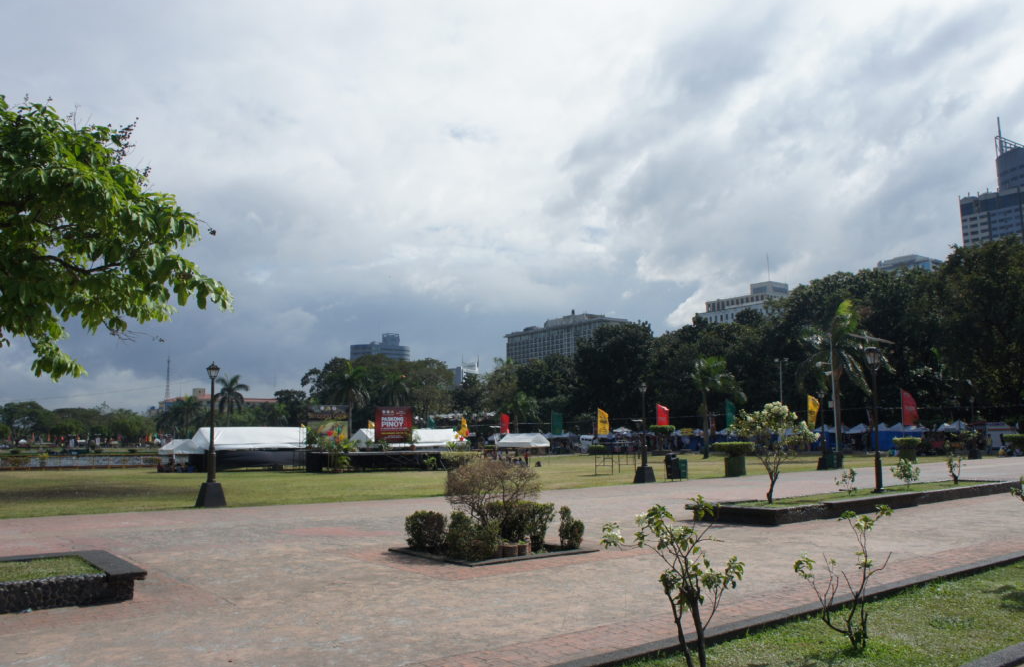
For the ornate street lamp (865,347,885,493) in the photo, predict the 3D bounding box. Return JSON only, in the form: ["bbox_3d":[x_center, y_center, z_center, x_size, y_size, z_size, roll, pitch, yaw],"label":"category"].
[{"bbox_3d":[10.958,2.613,24.099,0.480,4.329,0.480,5,-9,-37],"label":"ornate street lamp"}]

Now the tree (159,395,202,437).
[{"bbox_3d":[-54.153,14.784,130.000,5.800,9.400,5.800,-1,-7,0],"label":"tree"}]

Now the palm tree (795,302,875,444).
[{"bbox_3d":[20.104,2.986,49.000,6.000,10.200,6.000,-1,-7,0],"label":"palm tree"}]

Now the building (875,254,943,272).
[{"bbox_3d":[162.700,6.180,319.030,16.000,69.430,22.000,5,-9,-37],"label":"building"}]

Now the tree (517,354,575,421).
[{"bbox_3d":[5.472,11.517,130.000,10.000,16.000,10.000,-1,-7,0],"label":"tree"}]

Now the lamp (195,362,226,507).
[{"bbox_3d":[-8.520,2.868,22.600,0.680,4.100,0.680,5,-9,-38],"label":"lamp"}]

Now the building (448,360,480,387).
[{"bbox_3d":[-33.425,46.796,560.000,18.000,57.000,18.000,4,-9,-30],"label":"building"}]

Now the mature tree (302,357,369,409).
[{"bbox_3d":[-29.850,11.890,132.720,10.500,15.850,10.000,1,-8,-13],"label":"mature tree"}]

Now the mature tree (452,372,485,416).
[{"bbox_3d":[-7.050,12.510,128.540,5.300,12.770,5.300,0,-7,-3],"label":"mature tree"}]

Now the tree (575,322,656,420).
[{"bbox_3d":[13.496,6.978,103.897,10.800,17.003,10.800,-2,-8,7],"label":"tree"}]

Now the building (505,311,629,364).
[{"bbox_3d":[34.030,30.320,516.510,24.000,75.540,98.000,5,-9,-37],"label":"building"}]

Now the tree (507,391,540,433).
[{"bbox_3d":[1.346,11.728,102.000,4.400,8.600,4.400,-1,-7,0],"label":"tree"}]

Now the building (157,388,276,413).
[{"bbox_3d":[-124.820,36.326,333.998,28.000,21.901,62.000,5,-9,-37],"label":"building"}]

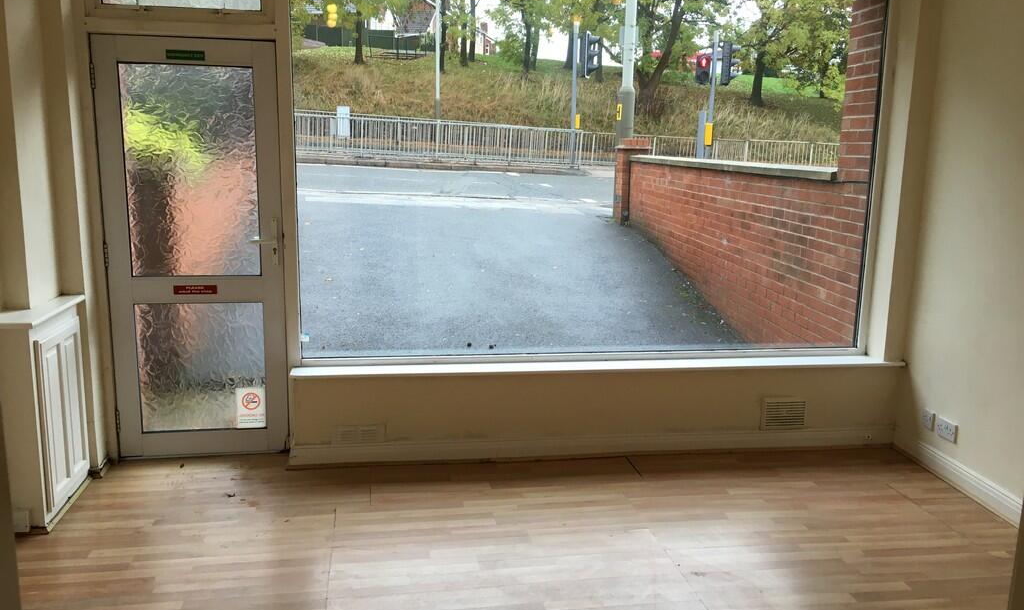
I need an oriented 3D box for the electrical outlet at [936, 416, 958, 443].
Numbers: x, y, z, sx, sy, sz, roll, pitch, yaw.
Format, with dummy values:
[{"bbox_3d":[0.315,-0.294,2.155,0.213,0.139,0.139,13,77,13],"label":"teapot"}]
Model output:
[{"bbox_3d":[2.087,0.600,4.116,0.020,0.086,0.146,0,10,-5],"label":"electrical outlet"}]

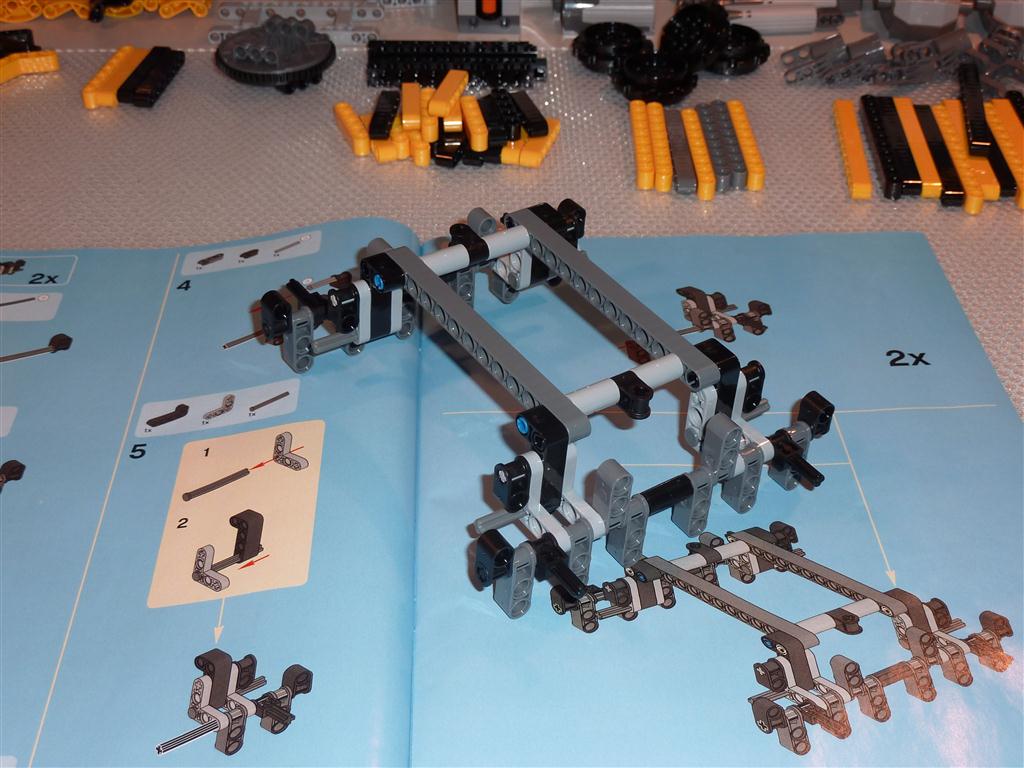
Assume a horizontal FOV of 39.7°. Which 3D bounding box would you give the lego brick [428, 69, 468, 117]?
[{"bbox_3d":[-0.027,-0.133,0.645,0.008,0.007,0.040,6,34,10],"label":"lego brick"}]

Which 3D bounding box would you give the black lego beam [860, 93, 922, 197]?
[{"bbox_3d":[0.169,-0.107,0.634,0.015,0.008,0.089,2,37,4],"label":"black lego beam"}]

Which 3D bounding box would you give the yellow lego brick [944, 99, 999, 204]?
[{"bbox_3d":[0.203,-0.106,0.632,0.008,0.007,0.088,1,37,3],"label":"yellow lego brick"}]

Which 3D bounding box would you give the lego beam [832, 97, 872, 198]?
[{"bbox_3d":[0.152,-0.106,0.634,0.008,0.007,0.088,2,37,5],"label":"lego beam"}]

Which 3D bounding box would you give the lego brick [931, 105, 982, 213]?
[{"bbox_3d":[0.195,-0.100,0.625,0.007,0.008,0.088,2,37,4],"label":"lego brick"}]

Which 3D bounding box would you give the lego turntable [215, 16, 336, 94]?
[{"bbox_3d":[-0.115,-0.161,0.688,0.059,0.024,0.059,-1,37,1],"label":"lego turntable"}]

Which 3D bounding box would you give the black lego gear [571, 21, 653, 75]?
[{"bbox_3d":[0.049,-0.166,0.702,0.040,0.015,0.040,-1,37,0],"label":"black lego gear"}]

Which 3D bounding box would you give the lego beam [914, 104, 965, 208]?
[{"bbox_3d":[0.187,-0.102,0.627,0.008,0.007,0.088,2,37,4],"label":"lego beam"}]

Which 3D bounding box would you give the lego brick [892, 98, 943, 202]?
[{"bbox_3d":[0.180,-0.106,0.633,0.008,0.007,0.088,2,37,4],"label":"lego brick"}]

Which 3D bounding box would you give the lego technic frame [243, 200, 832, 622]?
[{"bbox_3d":[0.008,-0.005,0.451,0.129,0.048,0.168,-20,45,-28],"label":"lego technic frame"}]

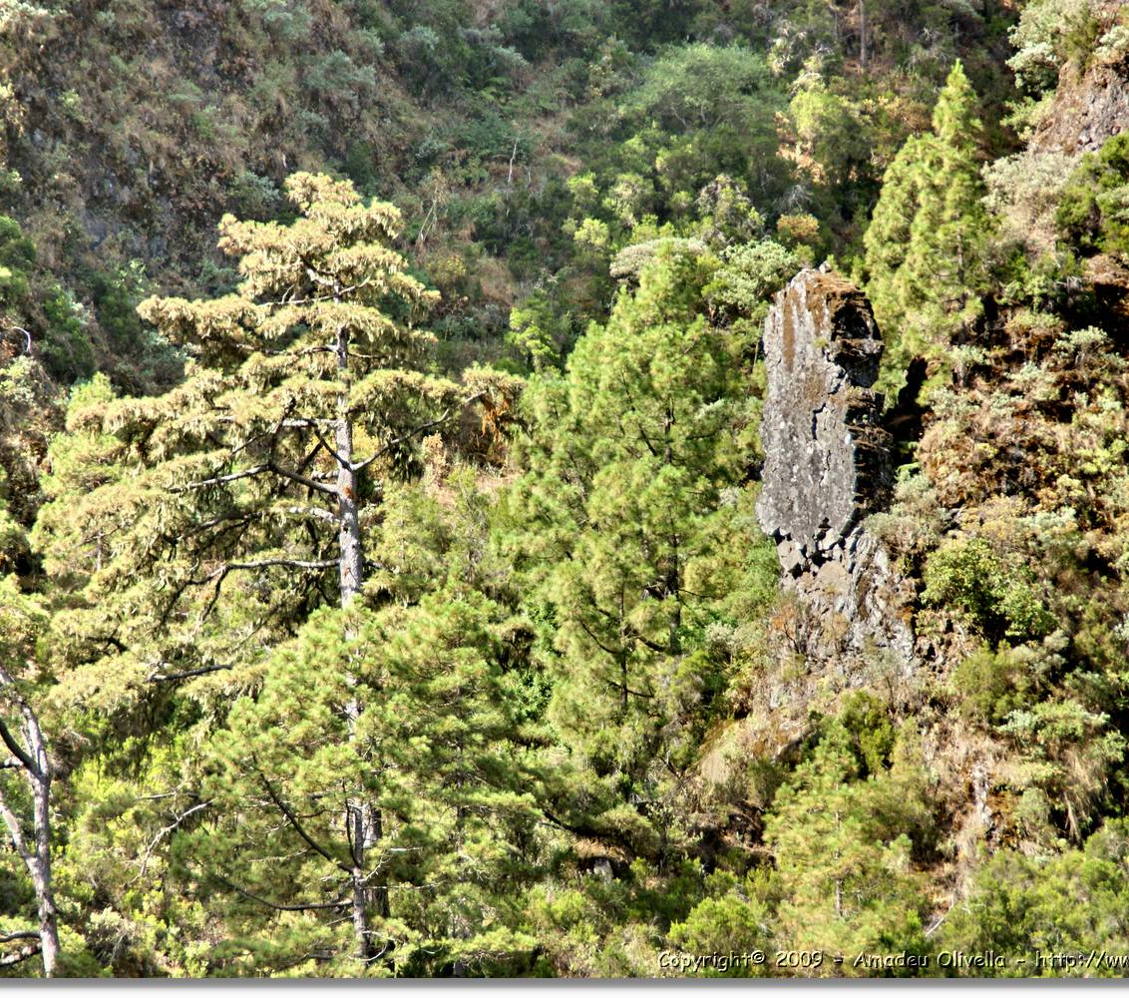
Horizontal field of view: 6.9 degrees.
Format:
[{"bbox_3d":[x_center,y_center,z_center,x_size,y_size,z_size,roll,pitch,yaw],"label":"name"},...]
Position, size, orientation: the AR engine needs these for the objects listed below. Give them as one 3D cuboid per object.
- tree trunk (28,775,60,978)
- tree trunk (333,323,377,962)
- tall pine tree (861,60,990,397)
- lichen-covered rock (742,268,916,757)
[{"bbox_3d":[-13.060,9.726,235.000,0.580,5.600,0.560,-4,0,0],"label":"tree trunk"},{"bbox_3d":[-5.595,3.845,250.000,0.950,17.100,0.950,-2,0,0],"label":"tree trunk"},{"bbox_3d":[10.740,-7.994,278.000,3.800,10.100,3.700,-1,0,0],"label":"tall pine tree"},{"bbox_3d":[7.476,0.396,264.000,4.600,13.700,4.000,-1,0,20],"label":"lichen-covered rock"}]

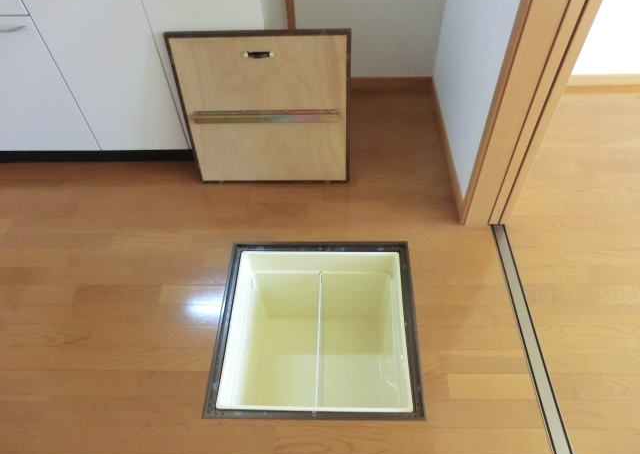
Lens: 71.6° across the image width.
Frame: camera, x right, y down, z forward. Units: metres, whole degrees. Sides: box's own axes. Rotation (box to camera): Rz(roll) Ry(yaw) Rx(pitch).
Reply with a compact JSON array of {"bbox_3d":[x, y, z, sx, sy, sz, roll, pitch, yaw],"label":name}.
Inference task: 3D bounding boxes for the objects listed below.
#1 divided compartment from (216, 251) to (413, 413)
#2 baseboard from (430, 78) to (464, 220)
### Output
[{"bbox_3d":[0.000,0.440,1.591,0.572,0.420,0.568,0,49,3],"label":"divided compartment"},{"bbox_3d":[0.539,-0.379,1.908,0.013,0.062,0.874,0,49,3],"label":"baseboard"}]

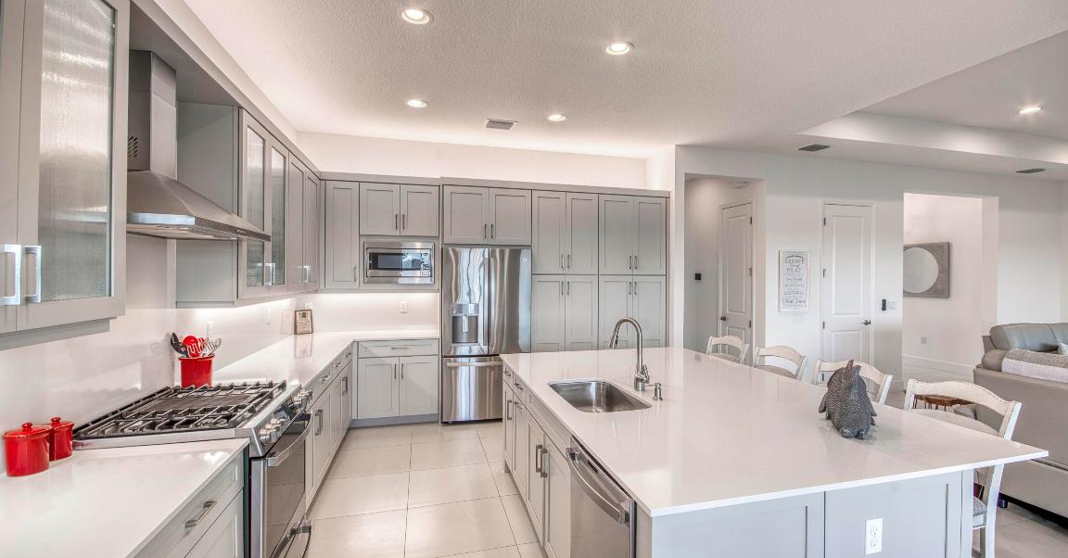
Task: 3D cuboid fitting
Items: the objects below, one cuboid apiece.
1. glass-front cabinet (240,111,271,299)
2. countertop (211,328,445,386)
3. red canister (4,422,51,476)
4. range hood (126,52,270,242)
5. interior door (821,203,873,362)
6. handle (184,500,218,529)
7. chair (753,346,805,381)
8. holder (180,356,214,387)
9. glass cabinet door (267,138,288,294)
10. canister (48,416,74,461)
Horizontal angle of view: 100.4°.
[{"bbox_3d":[-1.758,-0.387,2.500,0.340,0.980,0.450,0,1,-14],"label":"glass-front cabinet"},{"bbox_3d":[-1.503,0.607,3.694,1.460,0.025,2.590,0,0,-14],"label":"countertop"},{"bbox_3d":[-1.613,0.536,1.419,0.101,0.150,0.101,0,0,-14],"label":"red canister"},{"bbox_3d":[-1.512,-0.519,1.859,0.500,0.670,0.790,0,1,-14],"label":"range hood"},{"bbox_3d":[4.048,0.283,5.769,0.768,2.443,0.038,0,1,-14],"label":"interior door"},{"bbox_3d":[-0.970,0.684,1.299,0.035,0.014,0.125,0,1,-14],"label":"handle"},{"bbox_3d":[1.558,1.023,3.243,0.570,1.000,0.450,0,1,-14],"label":"chair"},{"bbox_3d":[-1.781,0.498,2.370,0.152,0.165,0.152,0,1,-14],"label":"holder"},{"bbox_3d":[-1.706,-0.391,2.967,0.025,0.970,0.430,0,1,-14],"label":"glass cabinet door"},{"bbox_3d":[-1.592,0.526,1.484,0.095,0.128,0.095,0,1,-14],"label":"canister"}]

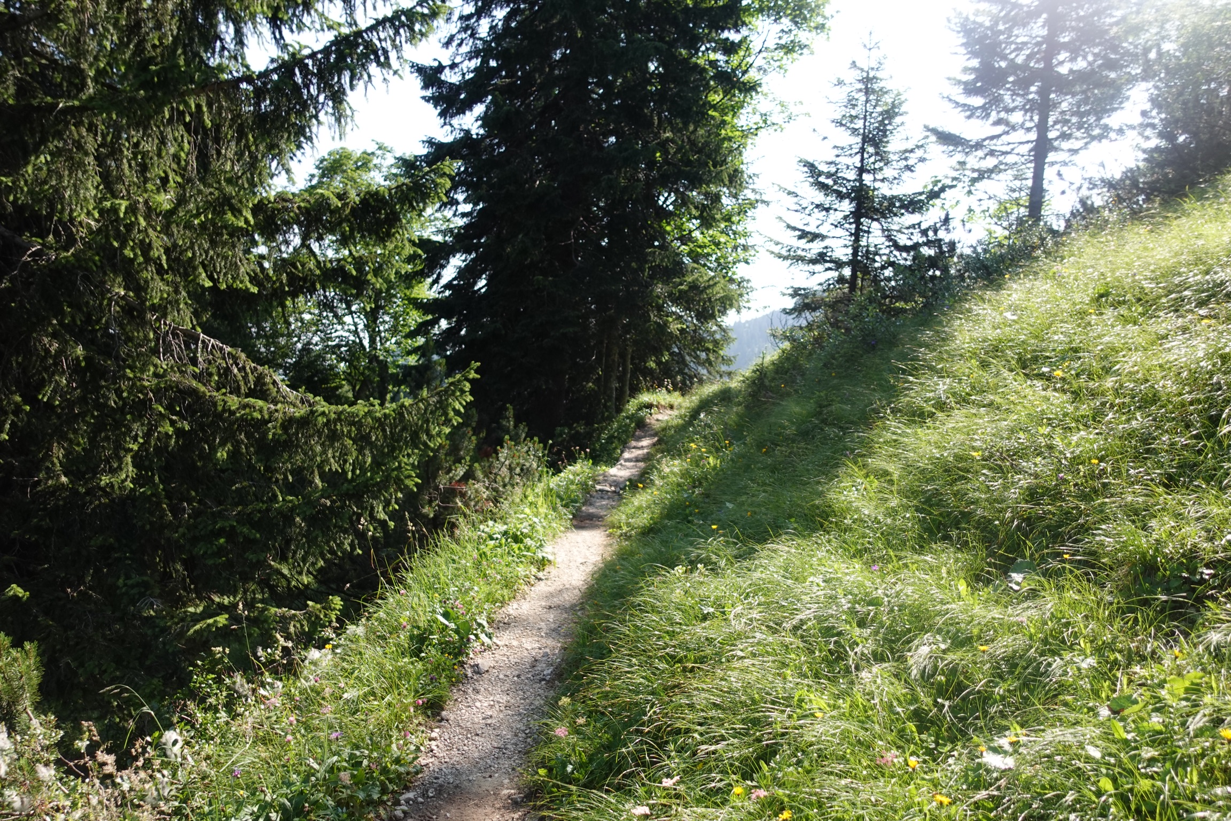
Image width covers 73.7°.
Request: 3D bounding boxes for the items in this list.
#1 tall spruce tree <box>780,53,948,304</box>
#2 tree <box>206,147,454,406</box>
[{"bbox_3d":[4.696,-4.343,15.500,3.300,5.100,3.200,2,3,0],"label":"tall spruce tree"},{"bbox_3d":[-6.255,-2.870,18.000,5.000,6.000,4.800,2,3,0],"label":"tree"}]

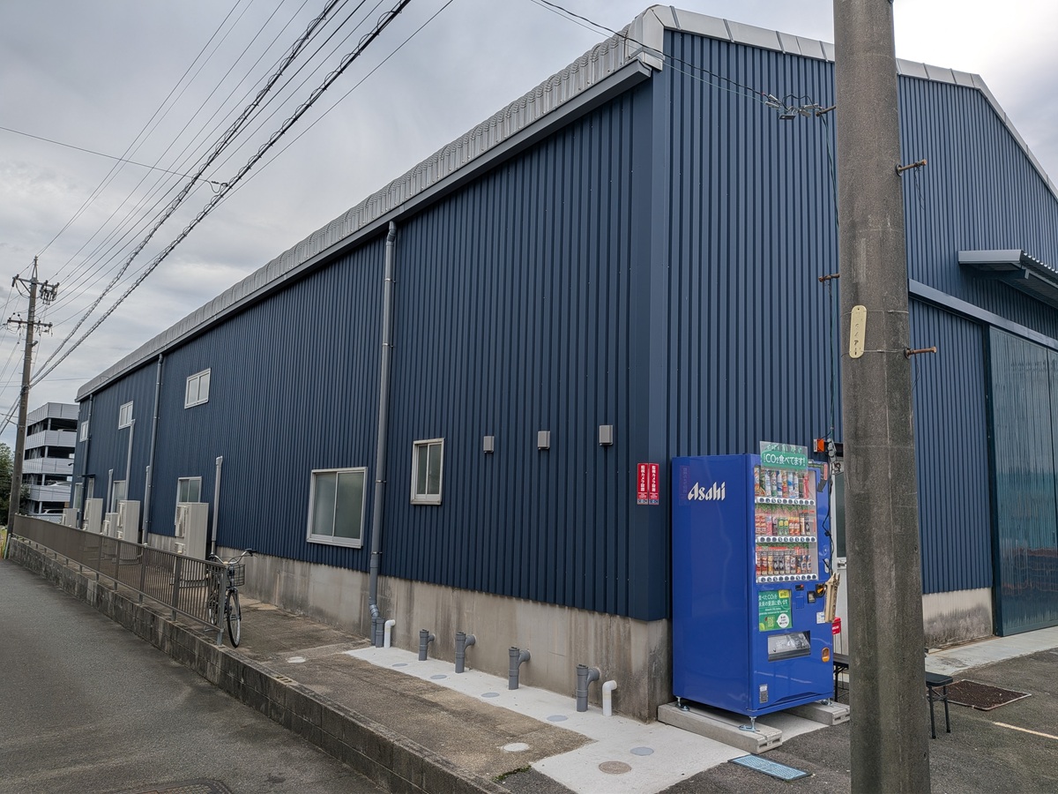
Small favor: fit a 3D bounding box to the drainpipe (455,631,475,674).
[{"bbox_3d":[-0.593,2.381,6.885,0.203,0.361,0.092,8,-11,-39],"label":"drainpipe"}]

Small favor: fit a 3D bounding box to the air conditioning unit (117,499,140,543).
[{"bbox_3d":[-9.606,3.183,17.410,0.380,1.380,0.900,8,-10,-39],"label":"air conditioning unit"}]

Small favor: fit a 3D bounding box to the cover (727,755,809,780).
[{"bbox_3d":[1.454,2.261,4.439,0.250,0.030,0.420,8,-10,-39],"label":"cover"}]

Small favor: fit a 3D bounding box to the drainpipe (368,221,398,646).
[{"bbox_3d":[-1.763,0.385,8.785,0.160,5.060,0.110,8,-10,-39],"label":"drainpipe"}]

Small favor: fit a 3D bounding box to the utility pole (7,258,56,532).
[{"bbox_3d":[-19.819,0.194,28.702,1.600,11.600,0.600,8,-11,-39],"label":"utility pole"}]

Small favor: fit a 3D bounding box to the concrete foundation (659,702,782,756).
[{"bbox_3d":[1.318,2.296,5.129,0.295,0.090,0.890,7,-10,-35],"label":"concrete foundation"}]

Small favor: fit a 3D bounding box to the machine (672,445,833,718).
[{"bbox_3d":[1.714,1.372,5.609,1.050,1.800,0.677,8,-11,-39],"label":"machine"}]

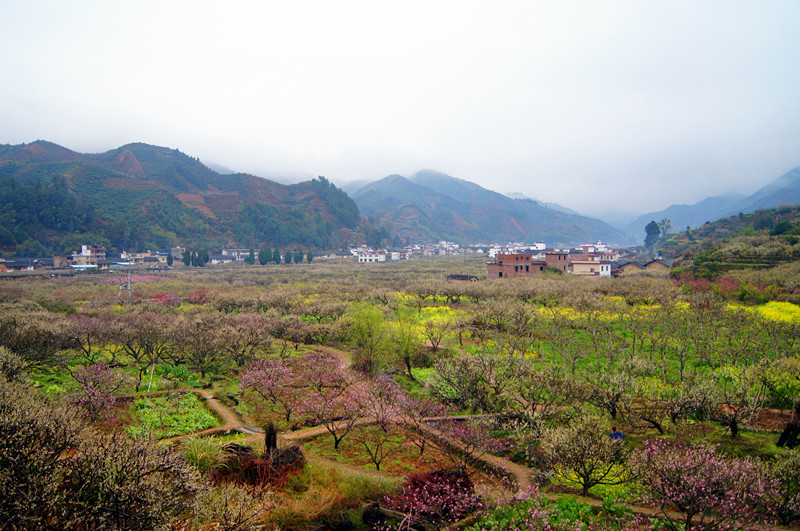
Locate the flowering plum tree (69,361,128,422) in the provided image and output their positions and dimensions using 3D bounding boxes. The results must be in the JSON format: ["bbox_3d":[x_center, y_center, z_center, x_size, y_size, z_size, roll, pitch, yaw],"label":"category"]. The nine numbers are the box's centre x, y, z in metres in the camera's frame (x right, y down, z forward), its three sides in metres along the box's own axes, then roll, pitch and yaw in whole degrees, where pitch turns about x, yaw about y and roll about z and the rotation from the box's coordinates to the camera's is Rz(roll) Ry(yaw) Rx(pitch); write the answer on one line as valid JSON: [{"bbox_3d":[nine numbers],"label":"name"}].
[{"bbox_3d":[-18.142,7.637,43.866,3.480,3.320,3.480,0,2,0],"label":"flowering plum tree"}]

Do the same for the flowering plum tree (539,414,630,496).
[{"bbox_3d":[7.792,8.078,30.873,3.890,3.270,3.890,0,2,0],"label":"flowering plum tree"}]

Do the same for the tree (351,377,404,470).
[{"bbox_3d":[-1.054,7.502,34.242,2.530,4.210,2.780,0,2,0],"label":"tree"}]

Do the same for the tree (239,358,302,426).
[{"bbox_3d":[-7.697,7.491,43.135,3.660,3.660,3.660,0,2,0],"label":"tree"}]

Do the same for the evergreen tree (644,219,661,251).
[{"bbox_3d":[127.577,-14.652,370.000,7.800,15.500,7.800,0,2,0],"label":"evergreen tree"}]

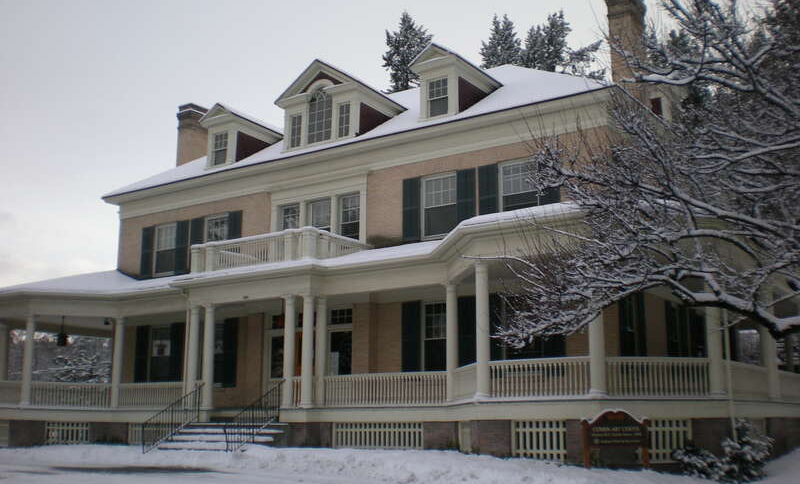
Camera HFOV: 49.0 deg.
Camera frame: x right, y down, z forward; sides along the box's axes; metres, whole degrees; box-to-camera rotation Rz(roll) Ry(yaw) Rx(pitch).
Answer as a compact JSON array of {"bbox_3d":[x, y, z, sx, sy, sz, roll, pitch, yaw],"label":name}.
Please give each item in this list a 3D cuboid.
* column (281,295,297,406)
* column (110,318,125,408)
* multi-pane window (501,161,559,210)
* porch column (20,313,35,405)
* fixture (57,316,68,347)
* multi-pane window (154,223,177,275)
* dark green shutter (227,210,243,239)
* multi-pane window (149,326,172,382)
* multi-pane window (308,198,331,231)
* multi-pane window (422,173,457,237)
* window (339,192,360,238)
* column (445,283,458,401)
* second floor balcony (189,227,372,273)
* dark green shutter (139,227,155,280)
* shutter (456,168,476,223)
[{"bbox_3d":[-2.762,2.704,21.818,0.310,2.763,0.310,0,-12,0],"label":"column"},{"bbox_3d":[-8.865,3.788,27.577,0.360,2.800,0.360,-8,-15,33],"label":"column"},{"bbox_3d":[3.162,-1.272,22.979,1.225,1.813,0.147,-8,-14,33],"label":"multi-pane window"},{"bbox_3d":[-11.434,3.636,27.028,0.360,2.800,0.360,-8,-15,33],"label":"porch column"},{"bbox_3d":[-10.664,2.845,27.887,0.333,0.960,0.333,-8,-14,33],"label":"fixture"},{"bbox_3d":[-8.261,0.240,30.720,1.150,1.800,0.120,-8,-15,33],"label":"multi-pane window"},{"bbox_3d":[-5.470,-0.154,28.850,0.600,1.780,0.050,-8,-15,33],"label":"dark green shutter"},{"bbox_3d":[-7.708,3.696,28.193,1.071,2.094,0.150,-8,-15,33],"label":"multi-pane window"},{"bbox_3d":[-2.492,-0.402,27.028,0.950,1.820,0.120,-8,-15,33],"label":"multi-pane window"},{"bbox_3d":[1.055,-0.938,23.263,1.090,1.766,0.150,-8,-15,33],"label":"multi-pane window"},{"bbox_3d":[-1.425,-0.574,24.842,0.743,1.650,0.150,-8,-15,33],"label":"window"},{"bbox_3d":[1.203,2.363,20.524,0.343,2.842,0.343,0,-12,0],"label":"column"},{"bbox_3d":[-3.370,0.550,25.060,4.341,0.921,2.940,-8,-14,33],"label":"second floor balcony"},{"bbox_3d":[-8.848,0.365,30.673,0.637,1.784,0.059,-8,-14,33],"label":"dark green shutter"},{"bbox_3d":[1.803,-1.144,24.150,0.600,1.780,0.050,-8,-15,33],"label":"shutter"}]

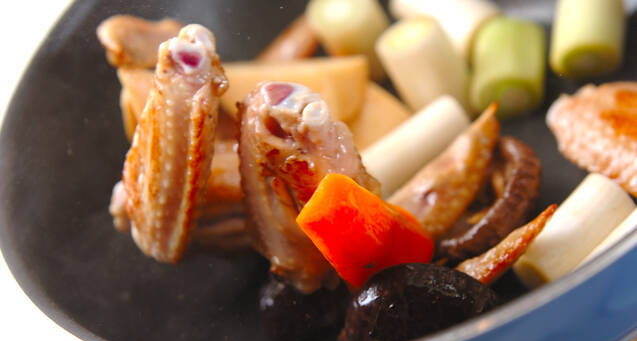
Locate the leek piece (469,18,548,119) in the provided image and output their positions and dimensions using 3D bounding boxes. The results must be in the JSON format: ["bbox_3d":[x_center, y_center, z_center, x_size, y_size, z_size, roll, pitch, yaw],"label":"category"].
[{"bbox_3d":[0.060,-0.032,0.580,0.022,0.022,0.025,13,57,-16],"label":"leek piece"}]

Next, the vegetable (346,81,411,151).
[{"bbox_3d":[0.019,-0.017,0.588,0.030,0.024,0.027,-36,38,-14],"label":"vegetable"}]

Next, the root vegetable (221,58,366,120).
[{"bbox_3d":[-0.008,-0.026,0.602,0.049,0.021,0.021,-13,39,16],"label":"root vegetable"}]

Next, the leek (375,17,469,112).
[{"bbox_3d":[0.033,-0.034,0.592,0.021,0.028,0.021,-23,27,10],"label":"leek"}]

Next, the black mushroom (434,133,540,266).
[{"bbox_3d":[0.047,0.006,0.548,0.038,0.016,0.040,24,80,52],"label":"black mushroom"}]

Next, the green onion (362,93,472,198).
[{"bbox_3d":[0.027,-0.007,0.567,0.039,0.014,0.014,-35,35,-3],"label":"green onion"}]

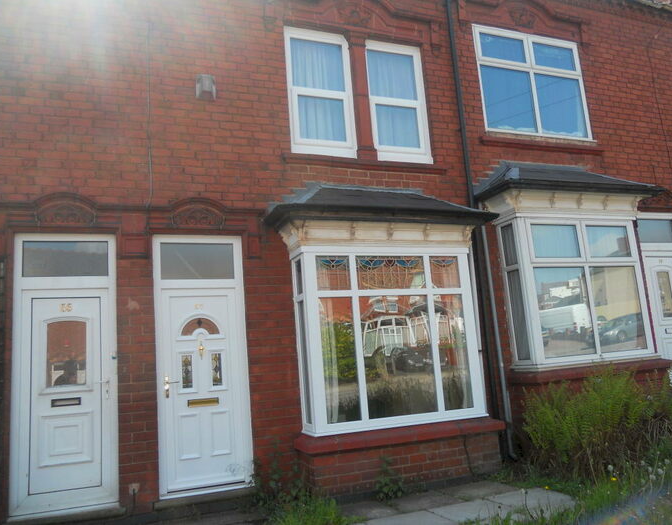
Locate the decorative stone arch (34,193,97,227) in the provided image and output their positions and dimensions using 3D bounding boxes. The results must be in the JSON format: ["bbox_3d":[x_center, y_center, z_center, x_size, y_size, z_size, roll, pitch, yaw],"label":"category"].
[{"bbox_3d":[-2.599,-0.507,5.261,0.534,0.332,0.110,0,-11,-22],"label":"decorative stone arch"}]

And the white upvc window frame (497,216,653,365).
[{"bbox_3d":[3.226,0.370,7.254,2.099,1.899,0.413,0,-11,-22],"label":"white upvc window frame"}]

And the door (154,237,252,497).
[{"bbox_3d":[-1.366,0.991,5.591,0.925,2.578,0.090,0,-11,-22],"label":"door"}]

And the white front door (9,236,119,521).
[{"bbox_3d":[-2.524,0.973,5.118,0.894,2.533,0.090,0,-11,-22],"label":"white front door"}]

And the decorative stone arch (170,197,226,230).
[{"bbox_3d":[-1.448,-0.509,5.735,0.562,0.326,0.110,0,-11,-22],"label":"decorative stone arch"}]

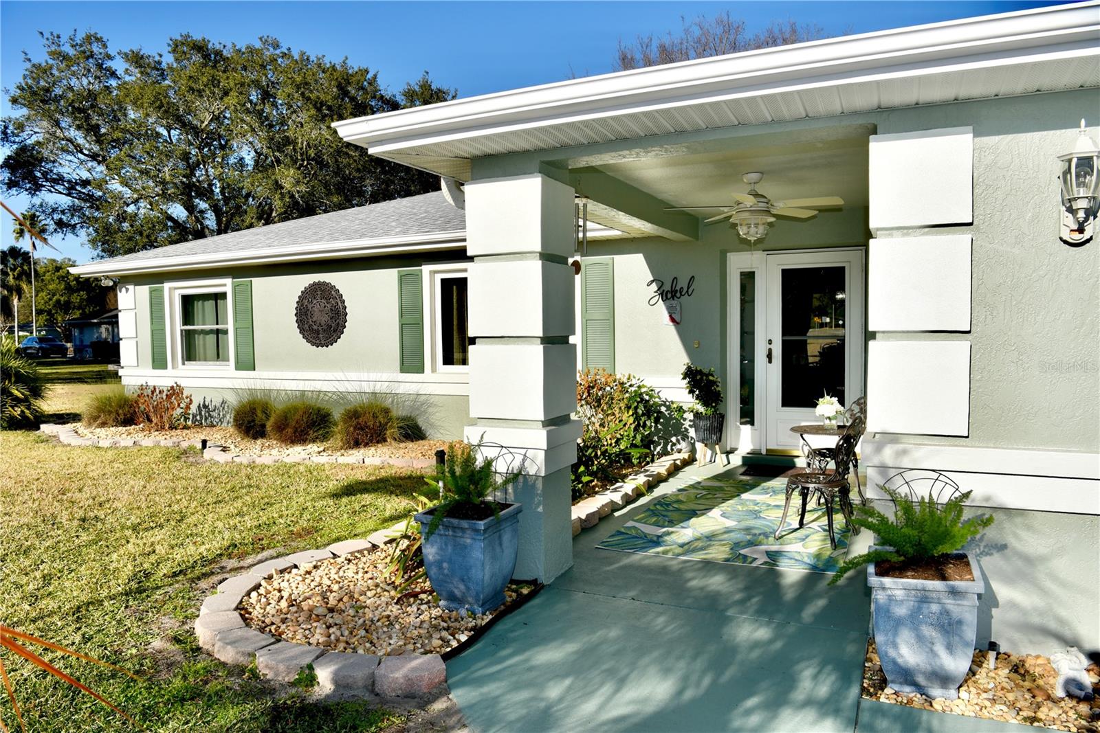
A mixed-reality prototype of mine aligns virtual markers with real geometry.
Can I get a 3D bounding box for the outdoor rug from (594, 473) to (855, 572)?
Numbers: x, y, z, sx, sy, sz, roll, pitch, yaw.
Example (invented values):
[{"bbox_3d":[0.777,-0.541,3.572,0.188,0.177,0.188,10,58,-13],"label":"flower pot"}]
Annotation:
[{"bbox_3d":[1.503,1.121,5.627,1.502,0.012,2.499,1,3,24],"label":"outdoor rug"}]

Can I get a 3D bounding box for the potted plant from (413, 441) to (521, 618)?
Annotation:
[{"bbox_3d":[-0.422,0.815,3.865,0.420,0.870,0.430,1,3,24],"label":"potted plant"}]

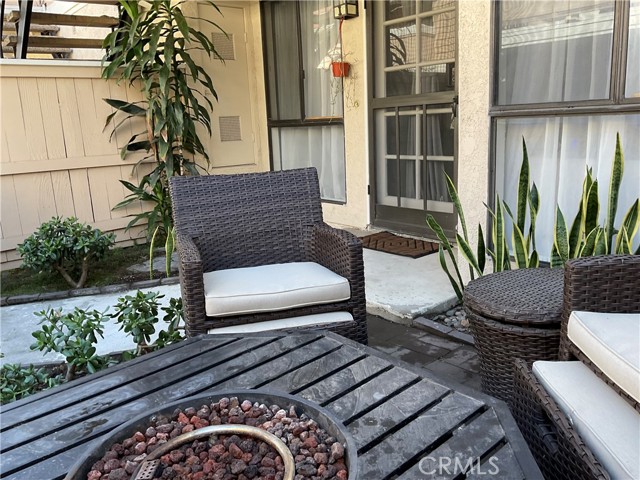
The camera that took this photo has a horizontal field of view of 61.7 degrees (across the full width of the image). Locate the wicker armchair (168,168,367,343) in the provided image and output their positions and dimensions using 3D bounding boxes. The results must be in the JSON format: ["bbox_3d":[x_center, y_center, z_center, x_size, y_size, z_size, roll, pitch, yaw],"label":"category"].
[{"bbox_3d":[-0.236,0.162,2.261,0.670,0.851,0.632,-6,13,-16],"label":"wicker armchair"}]

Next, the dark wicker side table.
[{"bbox_3d":[0.721,0.404,1.764,0.492,0.510,0.492,-2,12,0],"label":"dark wicker side table"}]

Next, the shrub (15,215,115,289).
[{"bbox_3d":[-1.629,0.081,3.459,0.588,0.448,0.508,-13,16,-40],"label":"shrub"}]

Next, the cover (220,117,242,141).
[{"bbox_3d":[-0.930,-1.157,5.588,0.242,0.247,0.020,-13,16,-40],"label":"cover"}]

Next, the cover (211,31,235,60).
[{"bbox_3d":[-0.971,-1.950,5.411,0.243,0.249,0.020,-13,16,-40],"label":"cover"}]

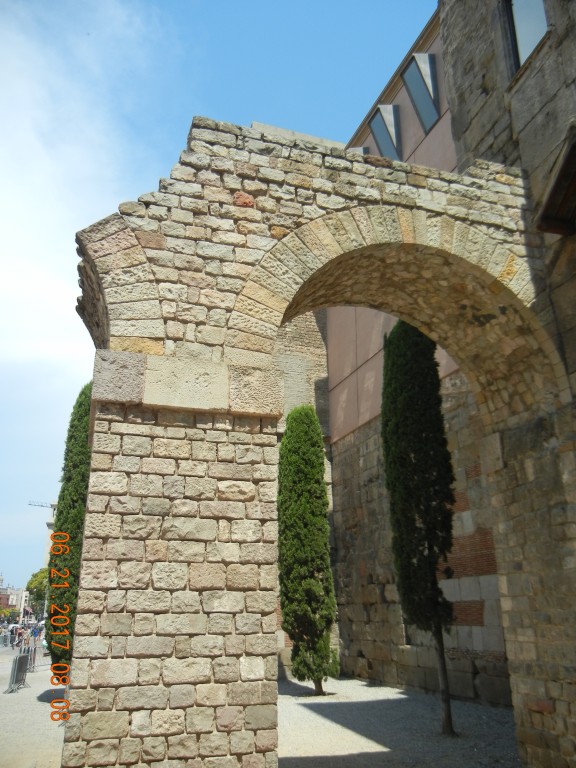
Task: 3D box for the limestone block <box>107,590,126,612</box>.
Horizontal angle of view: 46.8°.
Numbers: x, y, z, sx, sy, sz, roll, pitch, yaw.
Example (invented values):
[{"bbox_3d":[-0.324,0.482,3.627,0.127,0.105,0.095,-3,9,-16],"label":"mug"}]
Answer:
[{"bbox_3d":[-1.232,1.556,4.758,0.127,0.143,0.200,6,-21,-17],"label":"limestone block"}]

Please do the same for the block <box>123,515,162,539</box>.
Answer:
[{"bbox_3d":[-1.210,1.190,5.495,0.309,0.181,0.200,6,-21,-16],"label":"block"}]

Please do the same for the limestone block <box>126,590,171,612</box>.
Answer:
[{"bbox_3d":[-1.018,1.580,4.822,0.313,0.146,0.200,6,-21,-17],"label":"limestone block"}]

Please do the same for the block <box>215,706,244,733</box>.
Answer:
[{"bbox_3d":[-0.434,2.370,4.738,0.192,0.153,0.200,6,-21,-17],"label":"block"}]

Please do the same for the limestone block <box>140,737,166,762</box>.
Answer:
[{"bbox_3d":[-1.019,2.725,4.993,0.184,0.162,0.200,6,-21,-16],"label":"limestone block"}]

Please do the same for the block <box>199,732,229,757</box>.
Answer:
[{"bbox_3d":[-0.558,2.631,4.886,0.215,0.146,0.200,6,-21,-17],"label":"block"}]

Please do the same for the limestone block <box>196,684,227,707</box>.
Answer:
[{"bbox_3d":[-0.609,2.416,5.177,0.241,0.156,0.170,5,-21,-16],"label":"limestone block"}]

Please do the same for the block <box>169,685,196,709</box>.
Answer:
[{"bbox_3d":[-0.759,2.195,4.690,0.178,0.148,0.200,6,-21,-17],"label":"block"}]

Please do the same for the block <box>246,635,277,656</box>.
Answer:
[{"bbox_3d":[-0.232,2.041,5.209,0.244,0.140,0.200,6,-21,-17],"label":"block"}]

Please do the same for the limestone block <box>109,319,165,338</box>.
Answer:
[{"bbox_3d":[-1.254,-0.403,5.501,0.428,0.157,0.280,-2,-18,-19],"label":"limestone block"}]

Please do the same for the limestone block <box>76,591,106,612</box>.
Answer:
[{"bbox_3d":[-1.511,1.680,5.119,0.204,0.160,0.180,6,-21,-17],"label":"limestone block"}]

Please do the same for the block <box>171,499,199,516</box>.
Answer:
[{"bbox_3d":[-0.892,1.063,5.643,0.226,0.139,0.200,6,-21,-16],"label":"block"}]

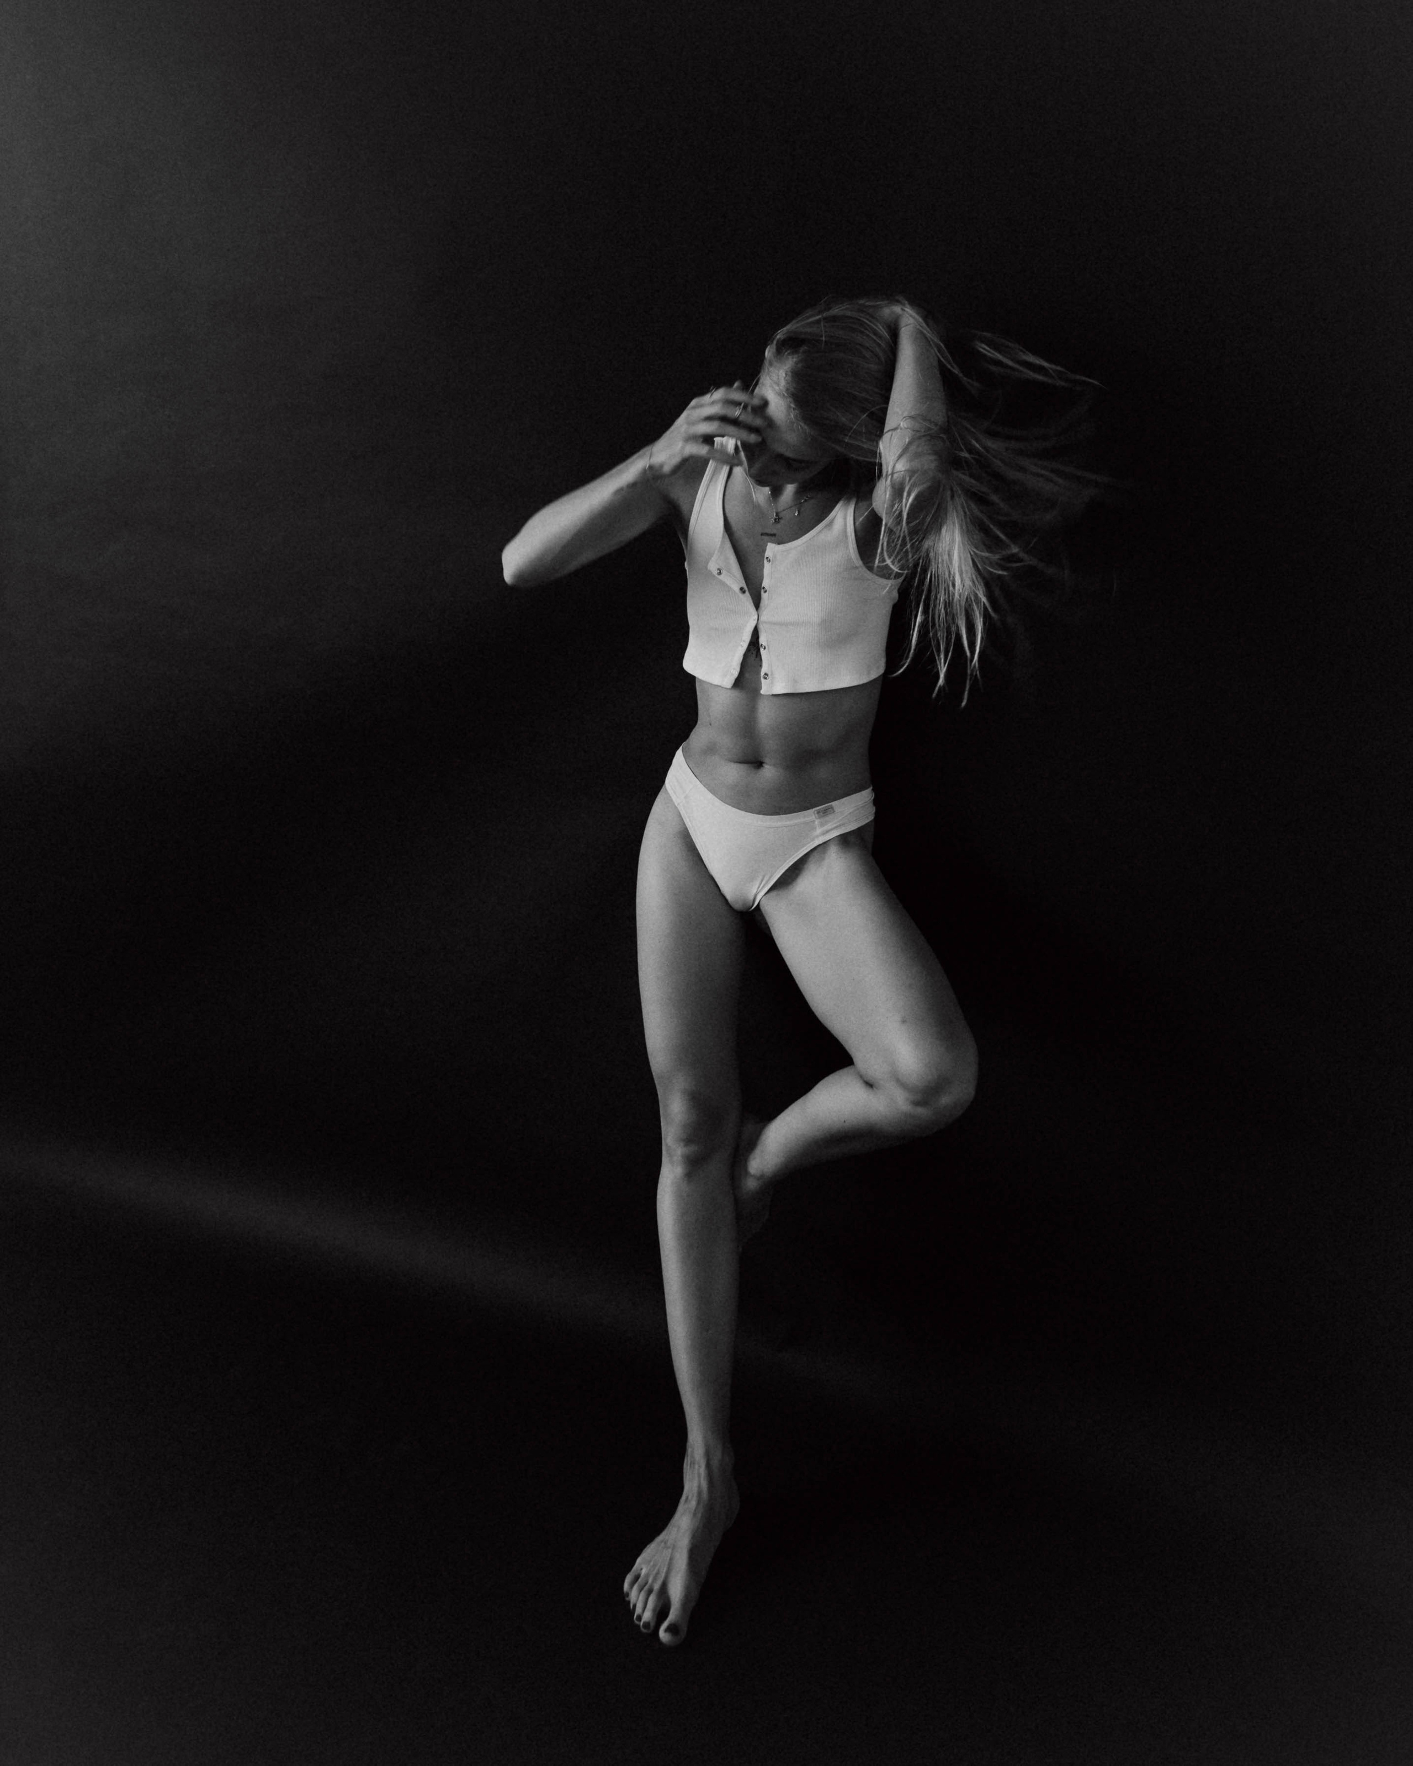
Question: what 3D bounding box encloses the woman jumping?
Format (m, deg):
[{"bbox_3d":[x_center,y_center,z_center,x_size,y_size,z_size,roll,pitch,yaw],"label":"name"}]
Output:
[{"bbox_3d":[0.120,0.120,2.060,0.760,1.710,0.530,4,7,16],"label":"woman jumping"}]

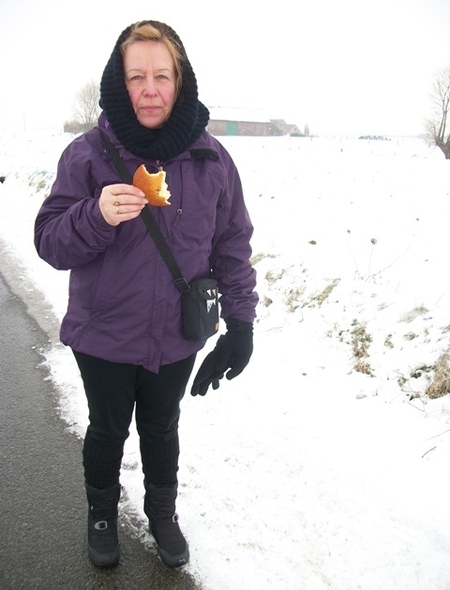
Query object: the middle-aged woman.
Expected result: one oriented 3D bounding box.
[{"bbox_3d":[-0.239,0.081,1.659,0.660,1.660,0.450,0,17,-6],"label":"middle-aged woman"}]

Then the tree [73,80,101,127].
[{"bbox_3d":[-18.686,-25.901,75.937,4.388,6.820,4.388,2,17,0],"label":"tree"}]

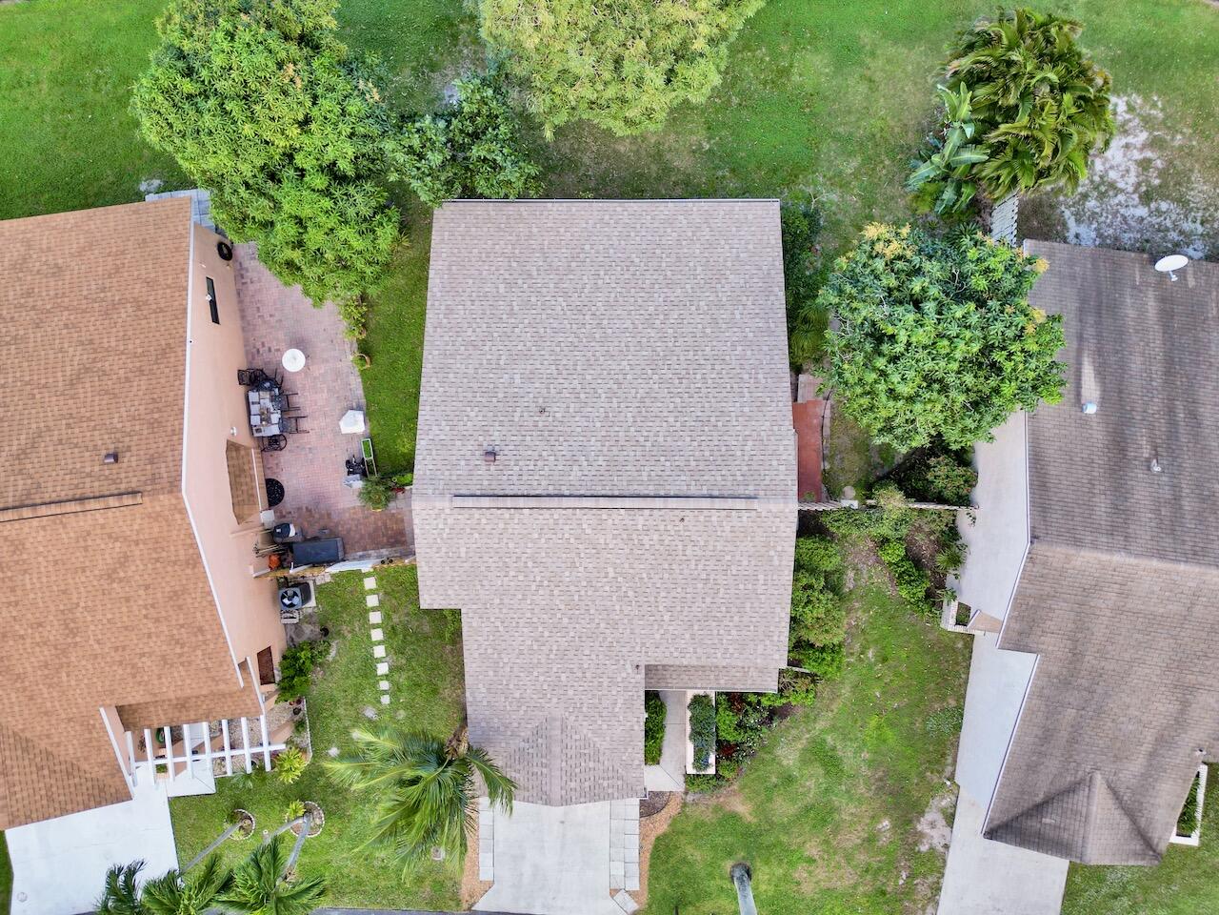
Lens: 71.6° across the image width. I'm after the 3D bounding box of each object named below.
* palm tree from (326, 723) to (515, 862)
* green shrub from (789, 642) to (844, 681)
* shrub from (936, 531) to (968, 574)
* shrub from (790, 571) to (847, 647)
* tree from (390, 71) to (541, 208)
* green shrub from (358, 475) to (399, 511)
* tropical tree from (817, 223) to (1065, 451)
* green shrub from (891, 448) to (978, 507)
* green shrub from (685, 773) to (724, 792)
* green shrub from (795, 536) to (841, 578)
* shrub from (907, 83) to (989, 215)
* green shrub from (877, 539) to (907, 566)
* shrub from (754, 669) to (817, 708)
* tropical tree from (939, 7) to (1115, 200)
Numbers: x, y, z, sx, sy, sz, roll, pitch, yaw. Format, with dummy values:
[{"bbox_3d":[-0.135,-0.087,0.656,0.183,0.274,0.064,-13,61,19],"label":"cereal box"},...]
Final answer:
[{"bbox_3d":[-5.400,9.600,25.200,5.400,5.200,4.100,0,90,0],"label":"palm tree"},{"bbox_3d":[6.600,6.550,27.150,1.800,1.200,1.350,0,90,0],"label":"green shrub"},{"bbox_3d":[11.388,3.149,28.278,0.940,1.300,1.420,0,90,1],"label":"shrub"},{"bbox_3d":[6.727,4.966,28.084,2.030,1.800,2.430,0,90,1],"label":"shrub"},{"bbox_3d":[-4.439,-9.849,26.914,4.550,4.600,3.840,0,90,1],"label":"tree"},{"bbox_3d":[-7.752,1.199,28.556,1.260,1.300,1.210,0,90,1],"label":"green shrub"},{"bbox_3d":[9.300,-3.400,25.000,6.800,5.600,6.400,0,90,0],"label":"tropical tree"},{"bbox_3d":[10.625,0.639,27.901,2.590,2.100,1.990,0,90,1],"label":"green shrub"},{"bbox_3d":[3.205,10.971,28.678,1.340,0.650,0.580,0,90,1],"label":"green shrub"},{"bbox_3d":[6.700,3.190,27.200,1.550,1.200,1.400,0,90,0],"label":"green shrub"},{"bbox_3d":[10.801,-9.809,27.401,2.290,3.200,3.970,0,90,1],"label":"shrub"},{"bbox_3d":[9.150,3.100,27.400,1.000,0.800,0.880,0,90,0],"label":"green shrub"},{"bbox_3d":[5.897,7.711,28.382,2.040,1.200,1.190,0,90,1],"label":"shrub"},{"bbox_3d":[12.100,-10.200,25.200,4.600,5.000,5.000,0,90,0],"label":"tropical tree"}]

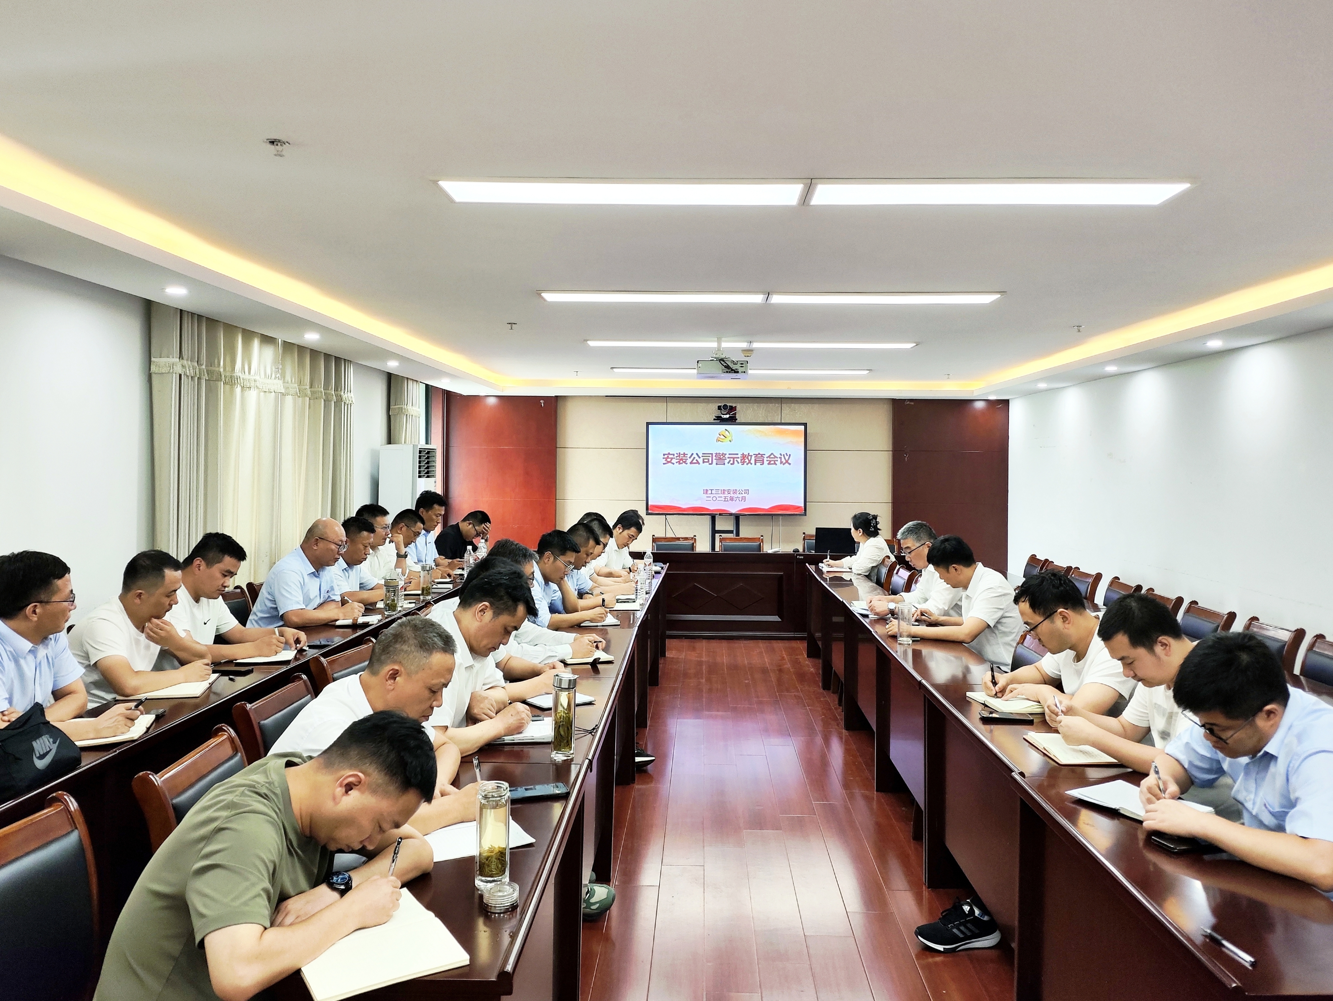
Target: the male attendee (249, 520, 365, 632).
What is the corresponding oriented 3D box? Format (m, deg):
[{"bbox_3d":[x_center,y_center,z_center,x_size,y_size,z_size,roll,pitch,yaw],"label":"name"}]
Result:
[{"bbox_3d":[-1.837,0.708,4.807,0.770,1.240,0.520,1,2,7],"label":"male attendee"}]

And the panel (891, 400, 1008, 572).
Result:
[{"bbox_3d":[3.100,0.077,10.644,1.280,2.370,0.050,1,2,2],"label":"panel"}]

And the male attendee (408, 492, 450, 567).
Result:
[{"bbox_3d":[-1.819,0.587,7.425,0.750,1.300,0.500,1,2,7],"label":"male attendee"}]

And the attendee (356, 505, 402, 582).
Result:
[{"bbox_3d":[-1.836,0.702,6.005,0.660,1.330,0.520,1,2,12],"label":"attendee"}]

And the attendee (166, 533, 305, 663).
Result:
[{"bbox_3d":[-1.859,0.745,4.028,0.800,1.220,0.520,1,2,12],"label":"attendee"}]

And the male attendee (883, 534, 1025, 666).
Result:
[{"bbox_3d":[1.418,0.772,4.635,0.780,1.210,0.520,1,2,7],"label":"male attendee"}]

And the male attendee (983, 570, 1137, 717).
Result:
[{"bbox_3d":[1.441,0.872,3.357,0.700,1.260,0.550,1,2,-3],"label":"male attendee"}]

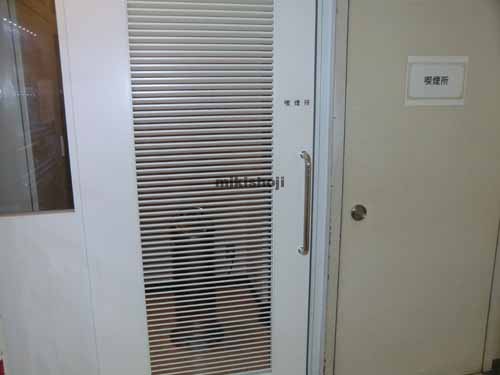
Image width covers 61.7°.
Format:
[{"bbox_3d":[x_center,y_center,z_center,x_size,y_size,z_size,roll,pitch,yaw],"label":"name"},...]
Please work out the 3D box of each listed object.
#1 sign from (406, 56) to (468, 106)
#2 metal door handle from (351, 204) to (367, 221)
[{"bbox_3d":[0.833,-0.469,1.854,0.302,0.212,0.012,-3,12,-12],"label":"sign"},{"bbox_3d":[0.490,0.114,1.883,0.066,0.066,0.054,-3,12,-12],"label":"metal door handle"}]

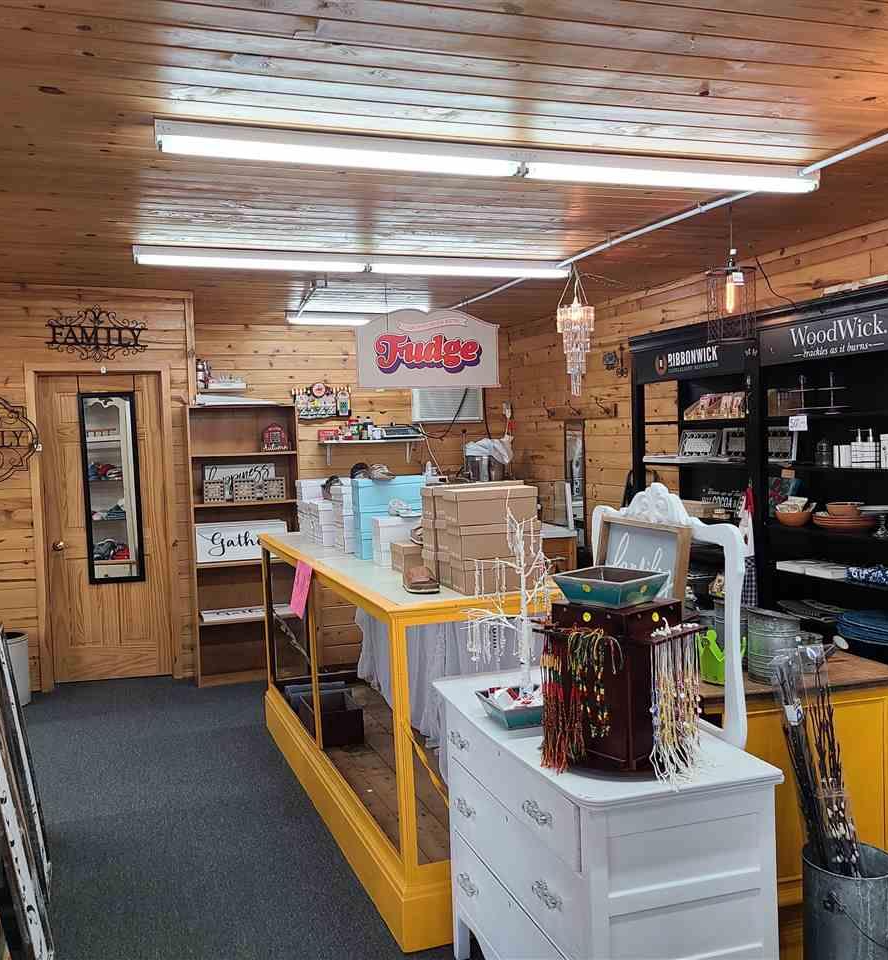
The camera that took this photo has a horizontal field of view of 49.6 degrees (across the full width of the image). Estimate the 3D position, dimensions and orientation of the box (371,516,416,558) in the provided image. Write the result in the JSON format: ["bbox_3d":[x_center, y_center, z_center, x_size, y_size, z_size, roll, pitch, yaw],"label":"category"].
[{"bbox_3d":[-0.153,0.238,4.003,0.283,0.180,0.129,-3,3,-20],"label":"box"}]

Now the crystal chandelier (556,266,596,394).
[{"bbox_3d":[0.763,-0.857,5.537,0.235,0.750,0.235,-2,3,0],"label":"crystal chandelier"}]

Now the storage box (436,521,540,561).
[{"bbox_3d":[0.143,0.196,3.243,0.281,0.113,0.263,-3,3,-20],"label":"storage box"}]

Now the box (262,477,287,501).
[{"bbox_3d":[-1.123,0.058,6.290,0.145,0.136,0.145,-2,3,-18],"label":"box"}]

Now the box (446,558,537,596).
[{"bbox_3d":[0.152,0.306,3.247,0.278,0.111,0.258,-3,3,-20],"label":"box"}]

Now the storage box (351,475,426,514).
[{"bbox_3d":[-0.248,0.051,4.214,0.298,0.116,0.166,-2,3,-18],"label":"storage box"}]

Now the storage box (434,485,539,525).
[{"bbox_3d":[0.132,0.084,3.236,0.281,0.112,0.263,-3,3,-20],"label":"storage box"}]

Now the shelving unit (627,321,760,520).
[{"bbox_3d":[1.588,0.171,5.727,0.345,2.144,1.282,-3,3,-18],"label":"shelving unit"}]

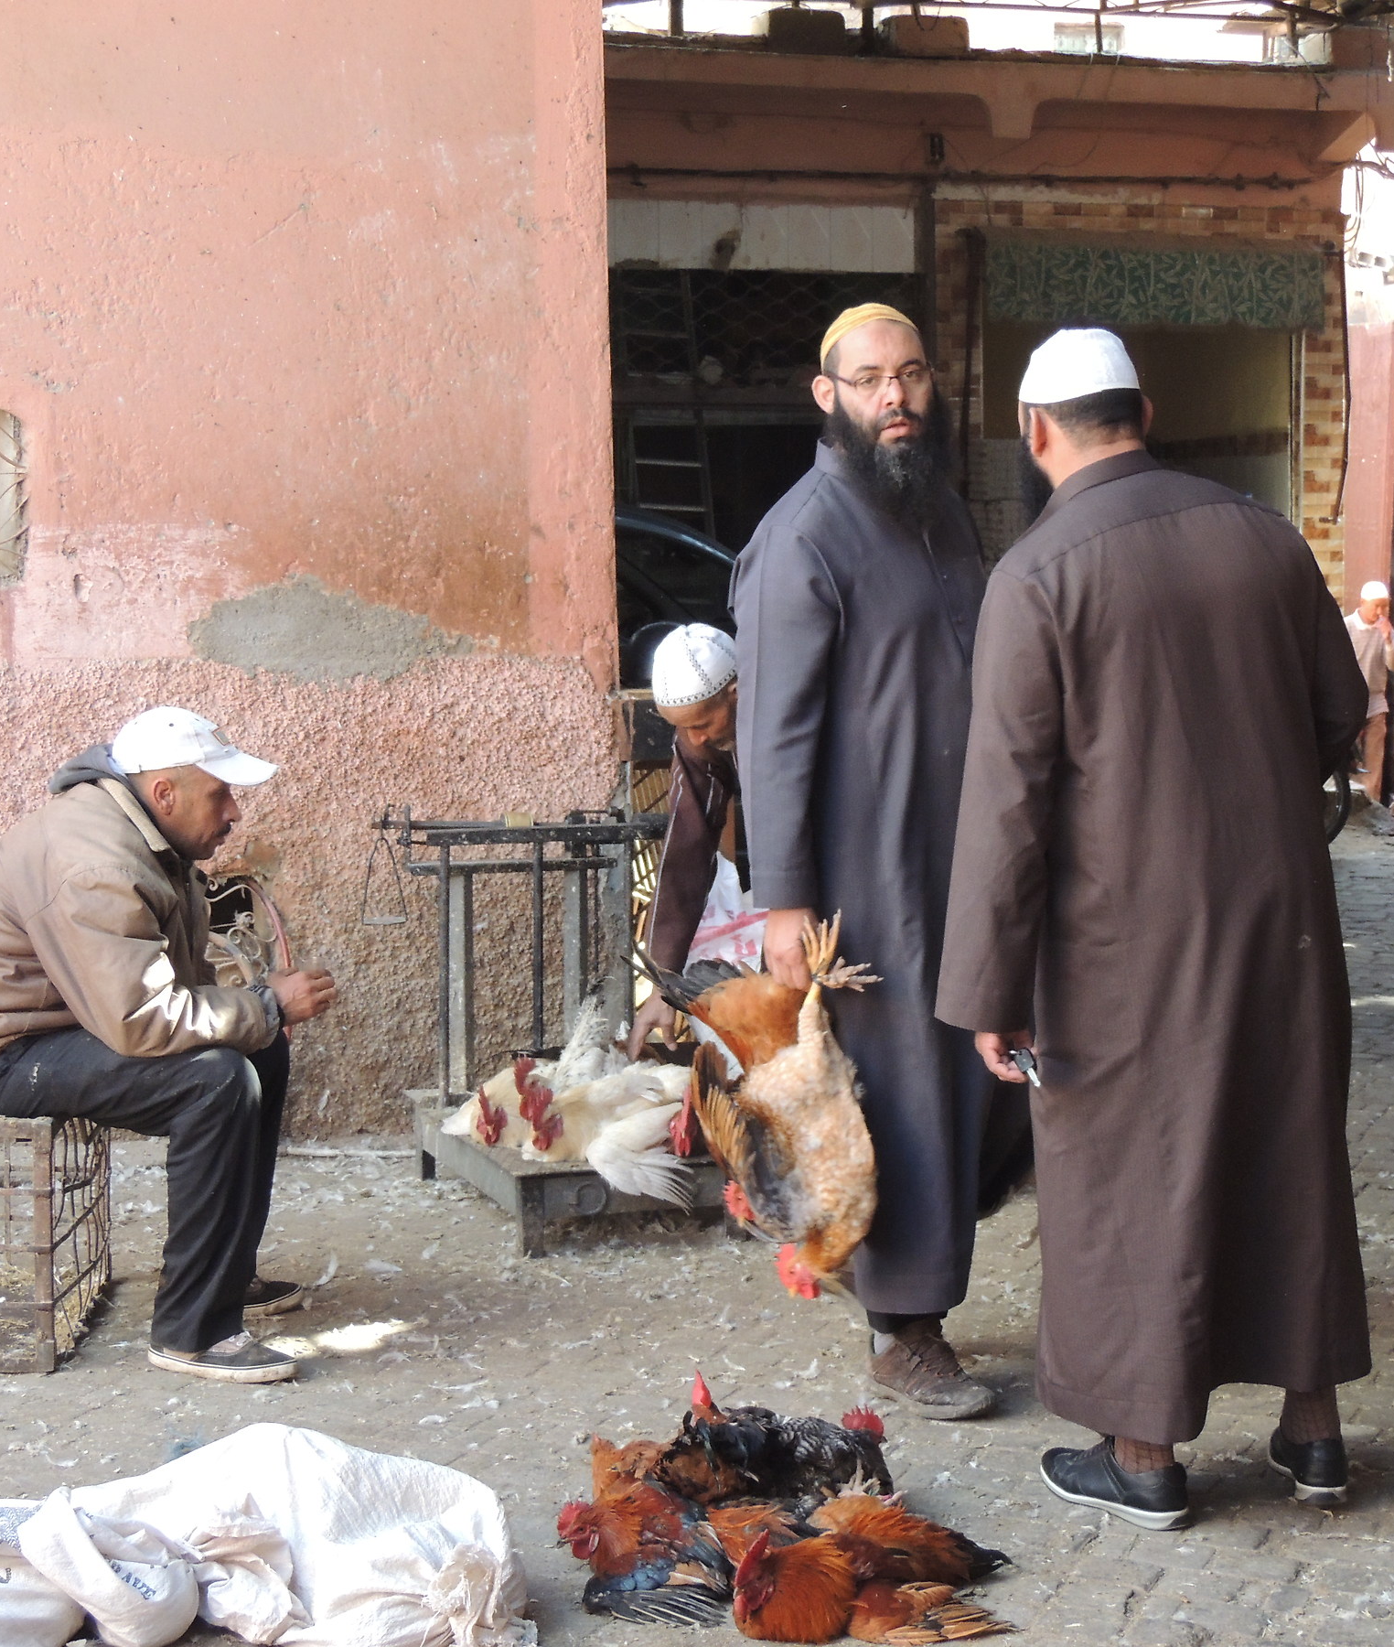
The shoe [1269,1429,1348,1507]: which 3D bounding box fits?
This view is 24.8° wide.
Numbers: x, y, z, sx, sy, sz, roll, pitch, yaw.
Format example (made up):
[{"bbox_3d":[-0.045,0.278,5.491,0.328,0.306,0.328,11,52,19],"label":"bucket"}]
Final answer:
[{"bbox_3d":[0.918,0.935,4.761,0.105,0.100,0.285,0,4,2],"label":"shoe"}]

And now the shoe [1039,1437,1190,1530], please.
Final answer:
[{"bbox_3d":[0.606,0.940,4.641,0.105,0.105,0.280,-3,5,-41],"label":"shoe"}]

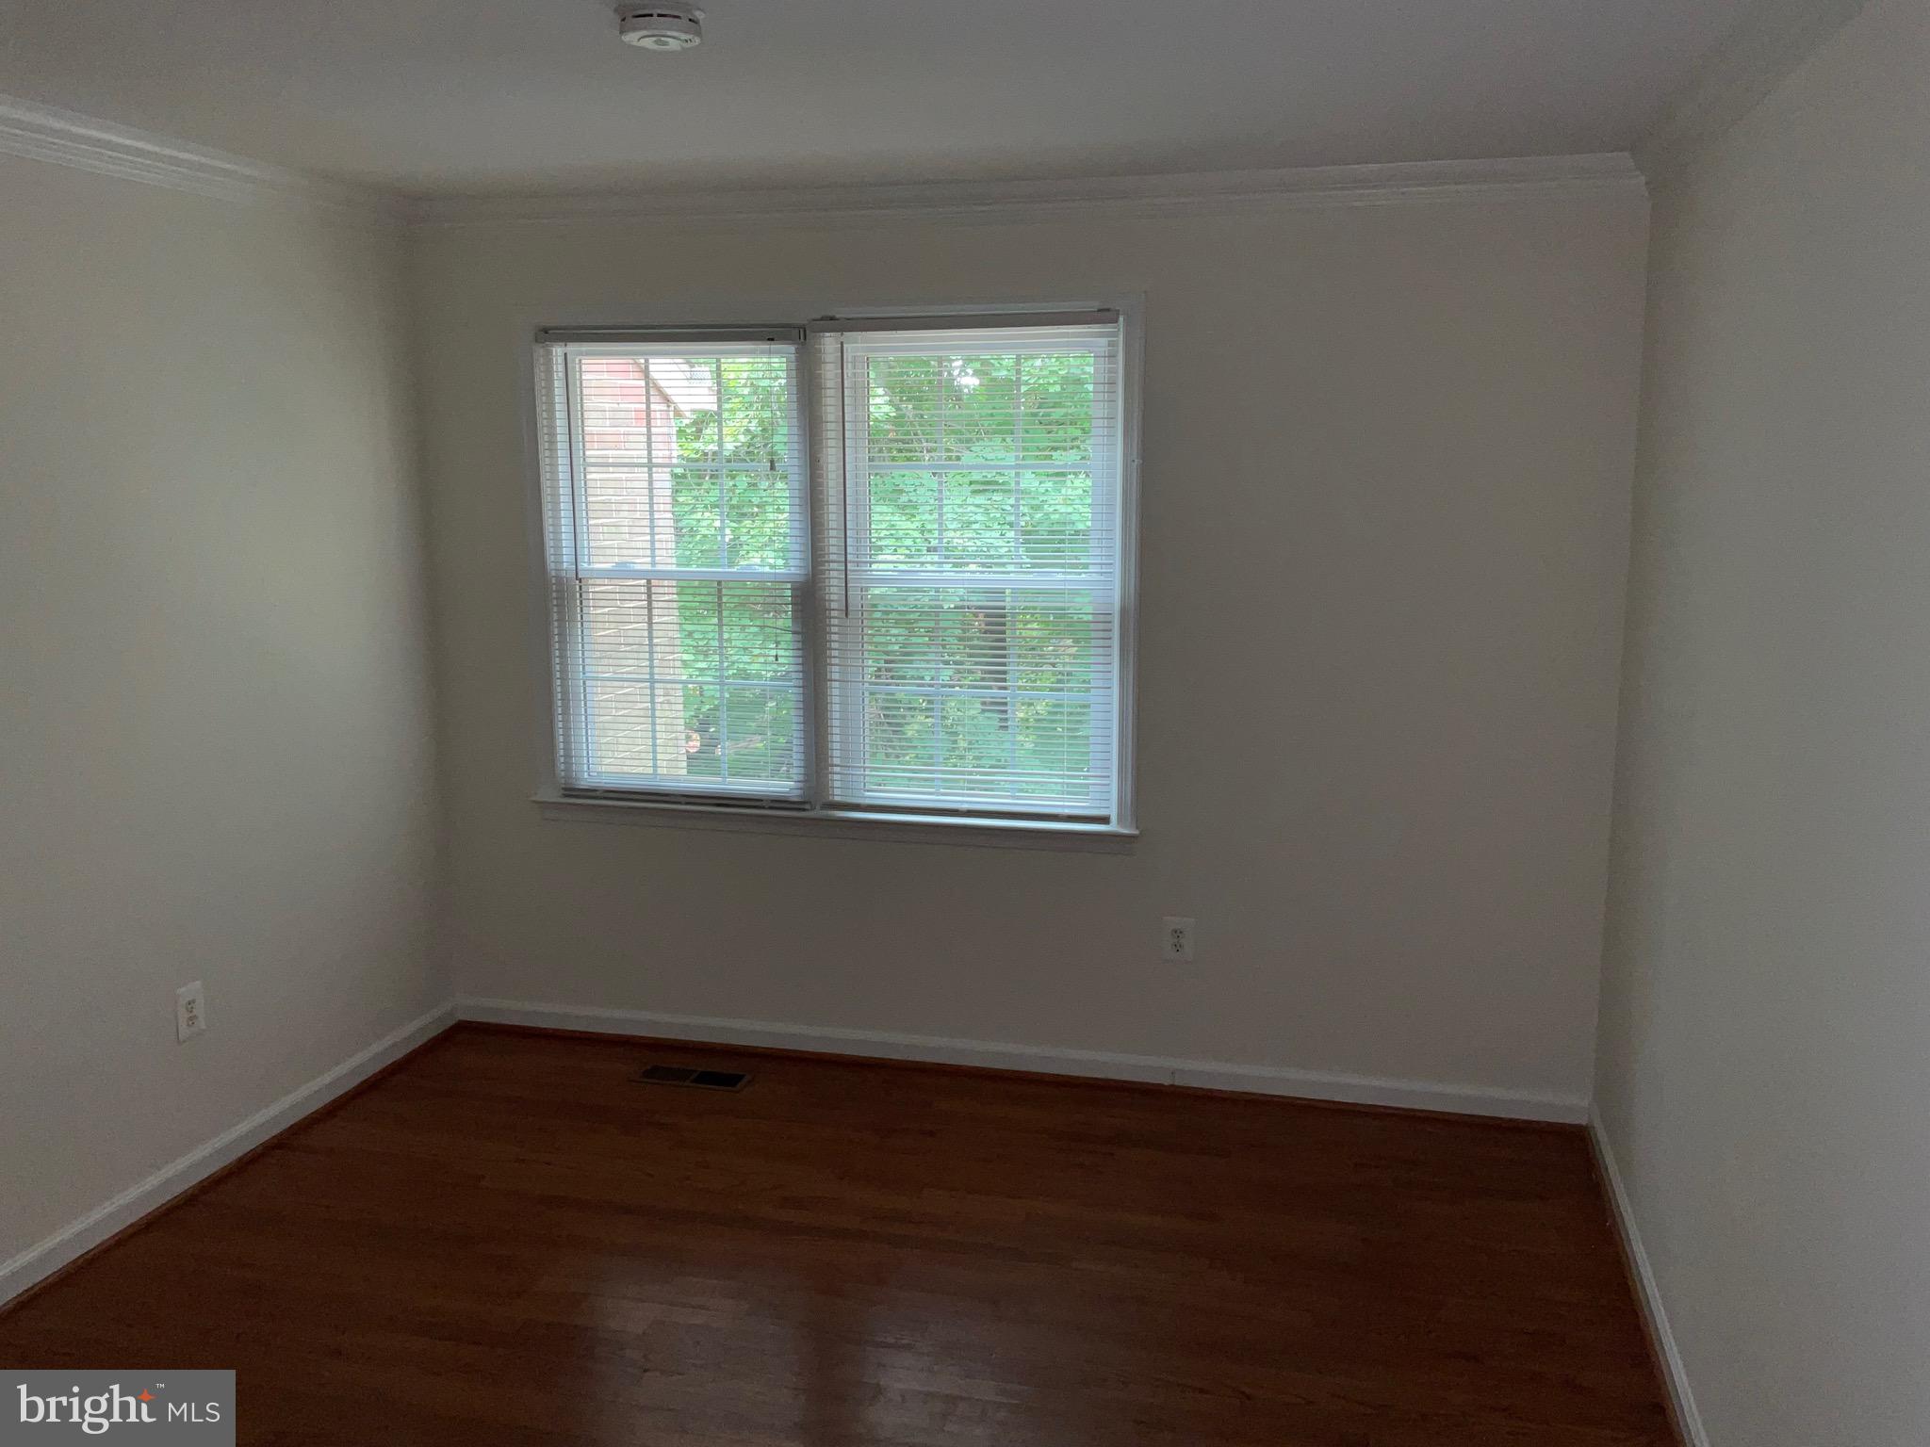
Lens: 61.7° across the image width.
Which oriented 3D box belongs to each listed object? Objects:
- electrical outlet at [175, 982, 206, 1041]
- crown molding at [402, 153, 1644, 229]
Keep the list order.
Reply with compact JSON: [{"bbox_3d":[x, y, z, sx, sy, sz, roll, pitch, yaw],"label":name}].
[{"bbox_3d":[-1.826,0.682,3.823,0.009,0.122,0.080,2,10,14],"label":"electrical outlet"},{"bbox_3d":[0.011,-1.325,4.127,3.265,0.100,0.070,2,10,14],"label":"crown molding"}]

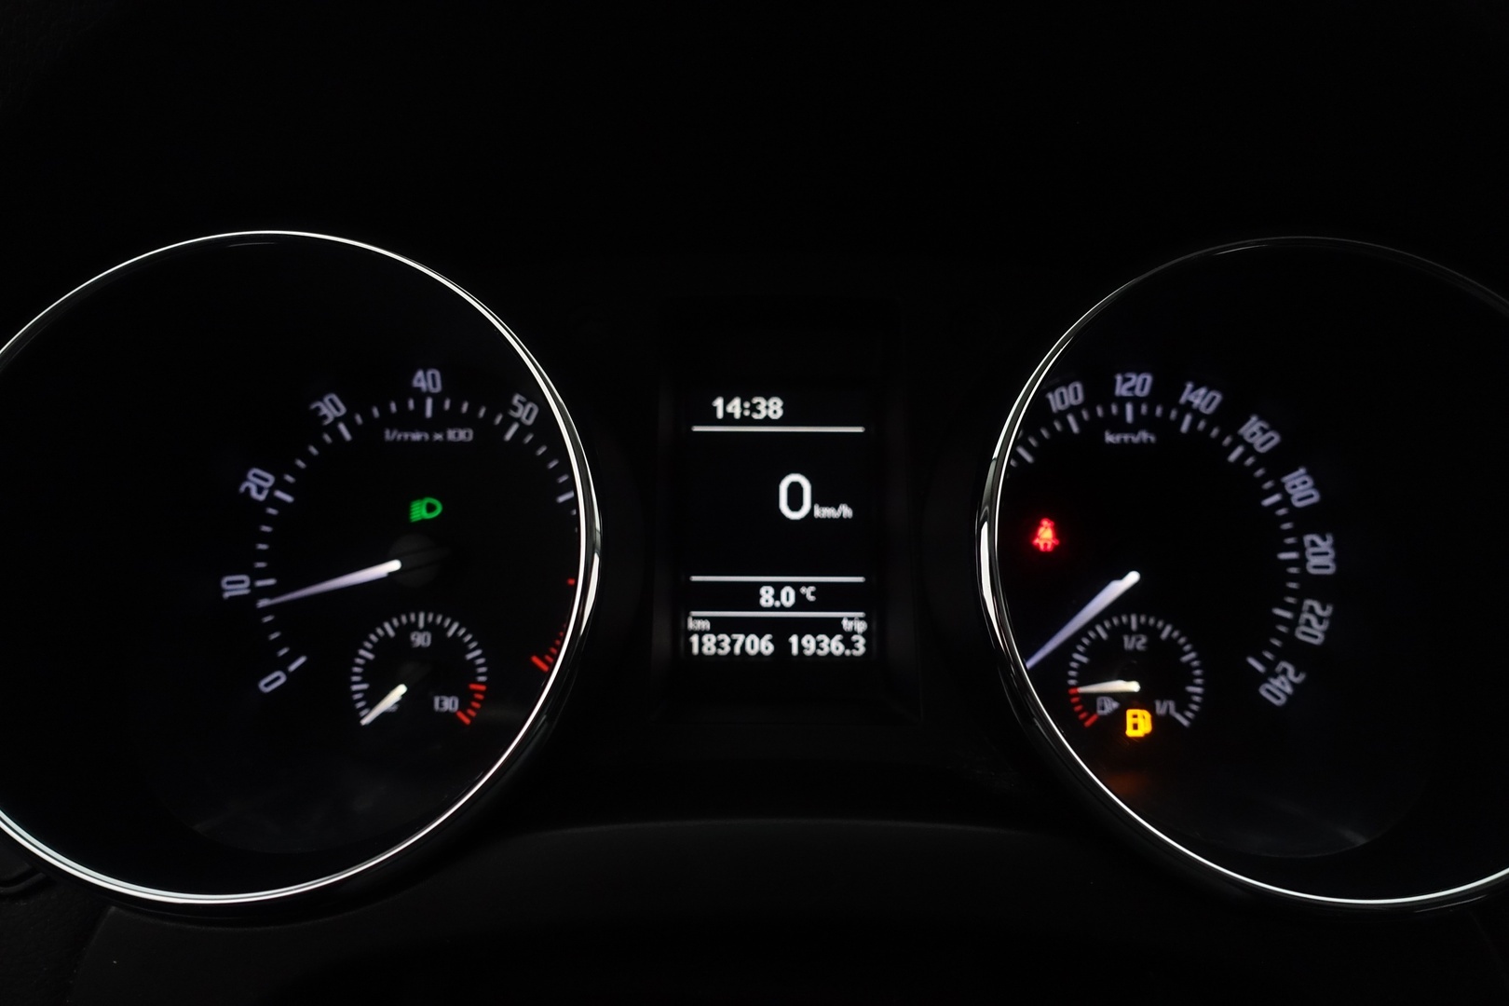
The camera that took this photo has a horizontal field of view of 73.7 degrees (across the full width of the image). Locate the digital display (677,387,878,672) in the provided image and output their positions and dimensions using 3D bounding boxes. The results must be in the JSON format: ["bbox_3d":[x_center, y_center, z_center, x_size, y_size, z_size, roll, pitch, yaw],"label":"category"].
[{"bbox_3d":[0.006,0.006,0.243,0.049,0.069,0.008,0,-4,0],"label":"digital display"}]

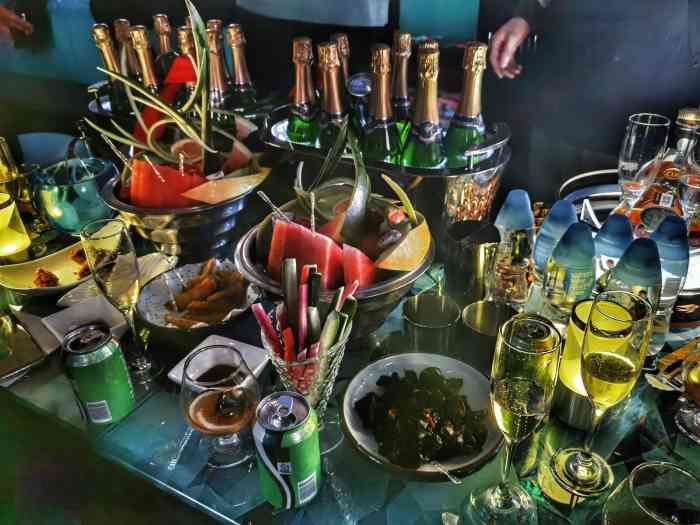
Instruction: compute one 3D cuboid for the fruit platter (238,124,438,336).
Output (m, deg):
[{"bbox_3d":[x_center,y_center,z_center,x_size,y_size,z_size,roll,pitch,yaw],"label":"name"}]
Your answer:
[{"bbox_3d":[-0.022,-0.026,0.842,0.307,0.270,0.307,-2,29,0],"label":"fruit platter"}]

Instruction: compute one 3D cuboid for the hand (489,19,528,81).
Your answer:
[{"bbox_3d":[0.389,-0.524,1.330,0.090,0.145,0.090,-4,33,-30],"label":"hand"}]

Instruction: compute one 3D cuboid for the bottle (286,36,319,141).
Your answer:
[{"bbox_3d":[-0.090,-0.299,1.144,0.088,0.315,0.088,-1,30,0],"label":"bottle"}]

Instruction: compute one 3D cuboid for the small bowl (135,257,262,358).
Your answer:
[{"bbox_3d":[-0.233,0.077,0.873,0.194,0.073,0.194,-2,29,0],"label":"small bowl"}]

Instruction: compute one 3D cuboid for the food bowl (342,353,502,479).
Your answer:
[{"bbox_3d":[0.088,0.191,0.656,0.190,0.053,0.190,0,30,0],"label":"food bowl"}]

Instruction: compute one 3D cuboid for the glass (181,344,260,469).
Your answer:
[{"bbox_3d":[-0.150,0.168,0.632,0.085,0.121,0.085,-1,30,0],"label":"glass"}]

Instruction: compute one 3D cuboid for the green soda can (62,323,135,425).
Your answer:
[{"bbox_3d":[-0.315,0.142,0.684,0.066,0.116,0.066,0,30,0],"label":"green soda can"}]

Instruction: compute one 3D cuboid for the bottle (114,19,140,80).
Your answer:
[{"bbox_3d":[-0.552,-0.460,1.426,0.088,0.315,0.088,-5,30,0],"label":"bottle"}]

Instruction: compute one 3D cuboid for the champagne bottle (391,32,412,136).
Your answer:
[{"bbox_3d":[0.104,-0.291,1.096,0.088,0.316,0.088,-2,29,0],"label":"champagne bottle"}]

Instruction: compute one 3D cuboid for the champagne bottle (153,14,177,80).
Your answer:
[{"bbox_3d":[-0.457,-0.460,1.396,0.088,0.316,0.088,0,29,-1],"label":"champagne bottle"}]

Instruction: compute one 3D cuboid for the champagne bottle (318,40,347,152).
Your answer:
[{"bbox_3d":[-0.025,-0.268,1.094,0.088,0.315,0.088,-6,30,0],"label":"champagne bottle"}]

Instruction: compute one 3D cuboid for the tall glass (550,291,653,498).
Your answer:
[{"bbox_3d":[0.261,0.142,0.566,0.064,0.222,0.064,-2,29,0],"label":"tall glass"}]

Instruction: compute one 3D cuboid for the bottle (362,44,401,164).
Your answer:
[{"bbox_3d":[0.065,-0.259,1.079,0.088,0.315,0.088,-3,30,0],"label":"bottle"}]

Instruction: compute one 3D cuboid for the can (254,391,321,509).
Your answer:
[{"bbox_3d":[-0.065,0.200,0.580,0.066,0.116,0.066,-1,30,0],"label":"can"}]

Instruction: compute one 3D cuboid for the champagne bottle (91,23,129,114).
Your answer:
[{"bbox_3d":[-0.511,-0.371,1.245,0.088,0.316,0.088,-8,28,3],"label":"champagne bottle"}]

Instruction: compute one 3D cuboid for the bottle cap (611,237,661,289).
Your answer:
[{"bbox_3d":[0.376,-0.002,0.708,0.062,0.053,0.062,0,30,0],"label":"bottle cap"}]

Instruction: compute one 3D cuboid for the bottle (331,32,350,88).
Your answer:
[{"bbox_3d":[-0.003,-0.337,1.214,0.088,0.315,0.088,-6,30,0],"label":"bottle"}]

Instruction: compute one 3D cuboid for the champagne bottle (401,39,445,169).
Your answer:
[{"bbox_3d":[0.136,-0.228,0.981,0.088,0.316,0.088,-2,29,0],"label":"champagne bottle"}]

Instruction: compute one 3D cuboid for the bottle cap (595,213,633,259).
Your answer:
[{"bbox_3d":[0.369,-0.043,0.768,0.056,0.055,0.056,-2,29,1],"label":"bottle cap"}]

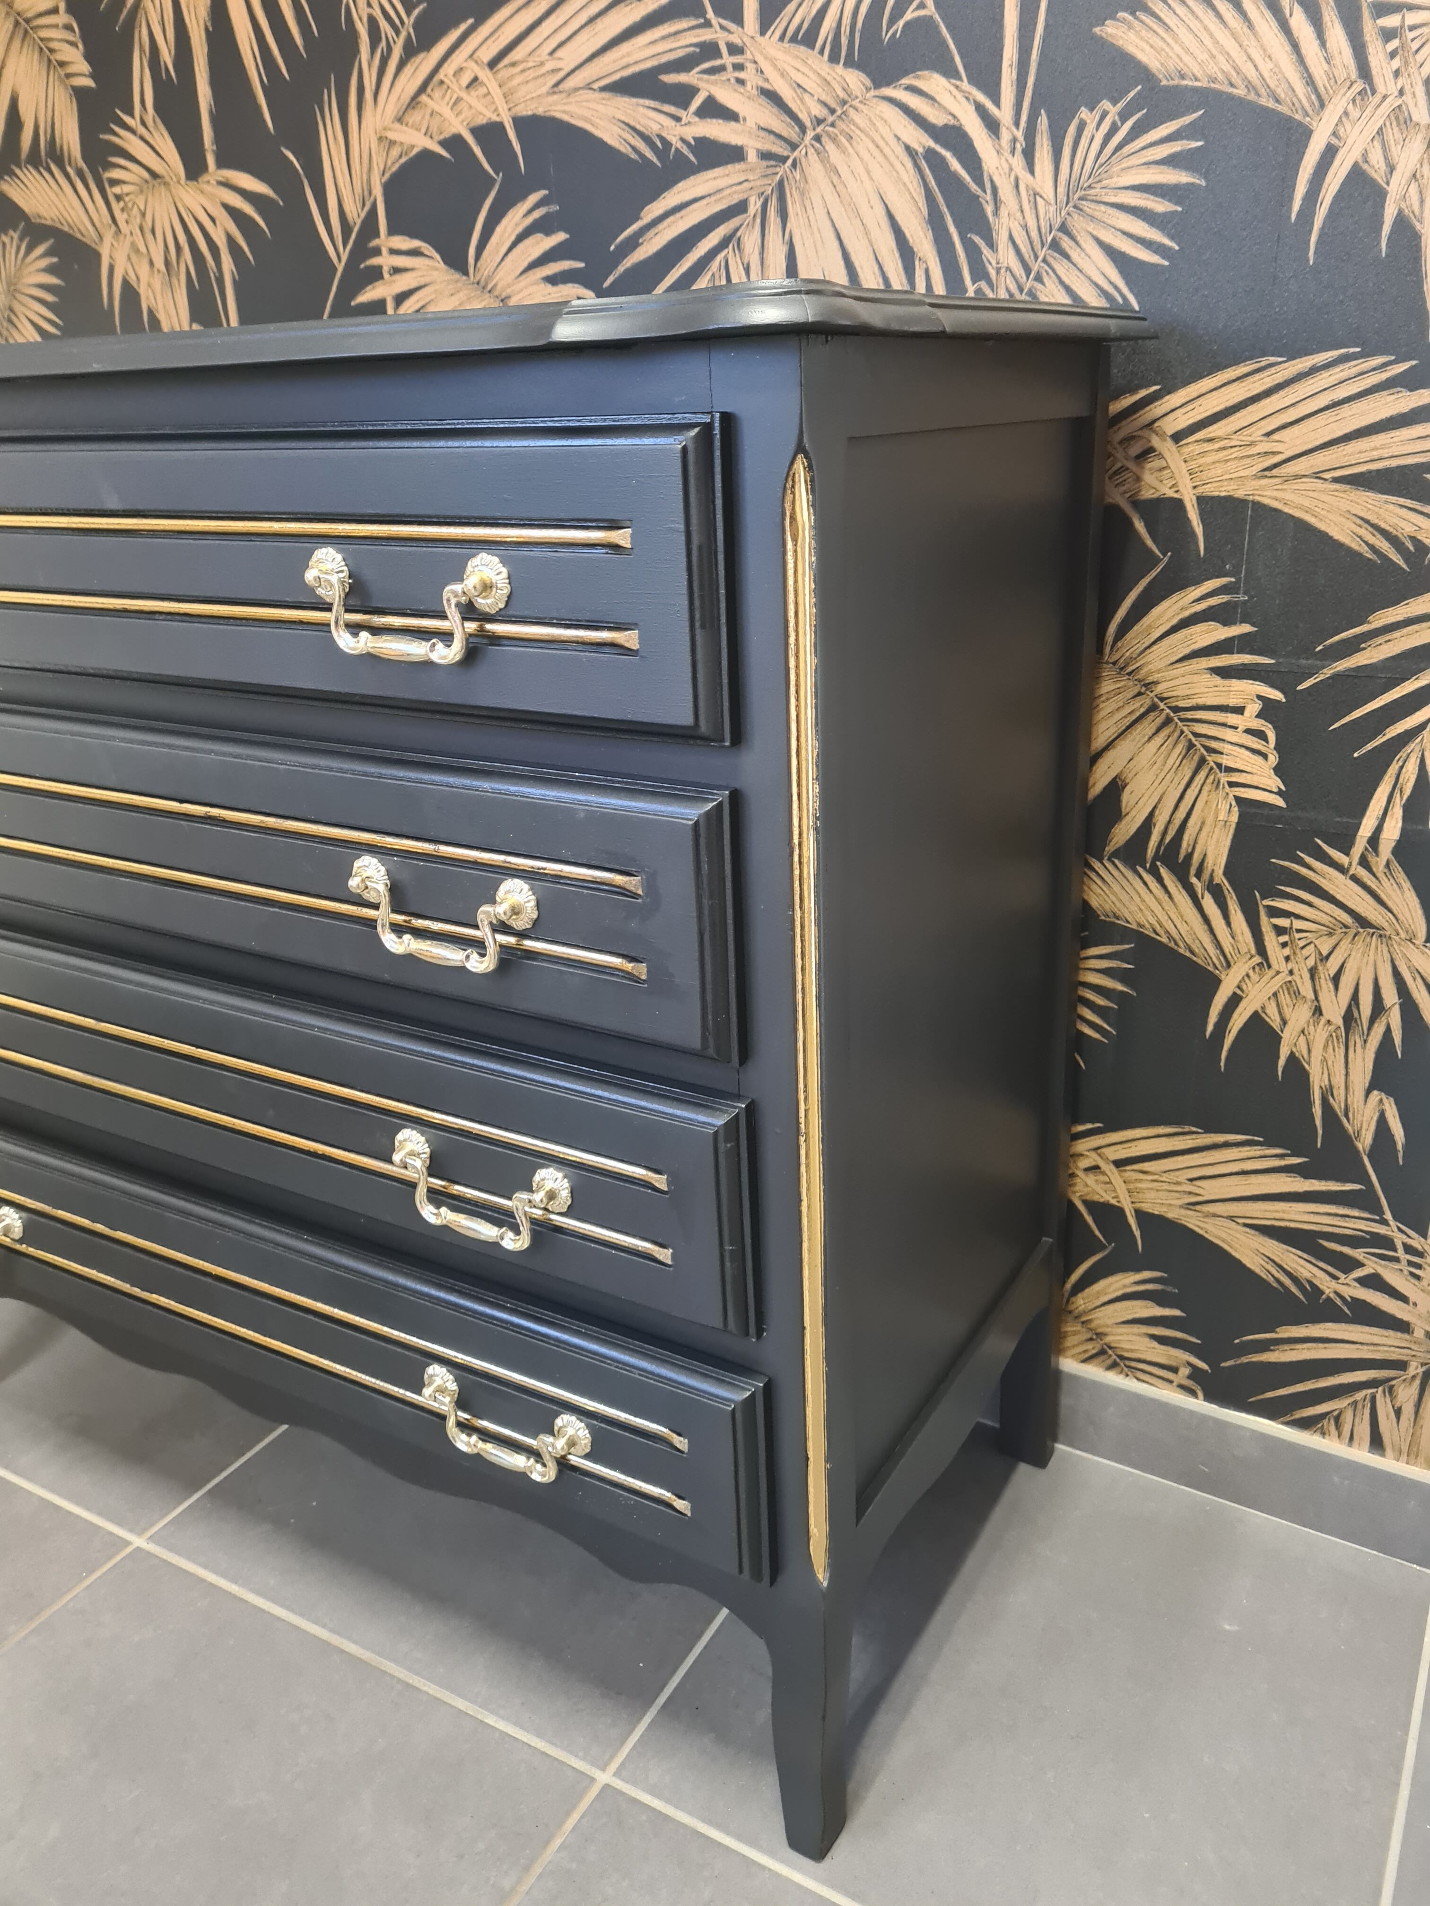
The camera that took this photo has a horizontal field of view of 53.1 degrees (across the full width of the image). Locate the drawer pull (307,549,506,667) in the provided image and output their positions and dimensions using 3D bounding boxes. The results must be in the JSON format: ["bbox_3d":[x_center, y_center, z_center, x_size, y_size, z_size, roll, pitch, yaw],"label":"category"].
[{"bbox_3d":[-0.153,-0.164,0.678,0.127,0.051,0.025,10,25,29],"label":"drawer pull"}]

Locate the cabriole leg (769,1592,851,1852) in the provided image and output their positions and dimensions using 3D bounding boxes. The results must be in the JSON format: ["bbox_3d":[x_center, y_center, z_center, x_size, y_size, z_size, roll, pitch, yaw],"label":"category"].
[{"bbox_3d":[0.058,0.453,0.863,0.041,0.217,0.038,10,25,29],"label":"cabriole leg"}]

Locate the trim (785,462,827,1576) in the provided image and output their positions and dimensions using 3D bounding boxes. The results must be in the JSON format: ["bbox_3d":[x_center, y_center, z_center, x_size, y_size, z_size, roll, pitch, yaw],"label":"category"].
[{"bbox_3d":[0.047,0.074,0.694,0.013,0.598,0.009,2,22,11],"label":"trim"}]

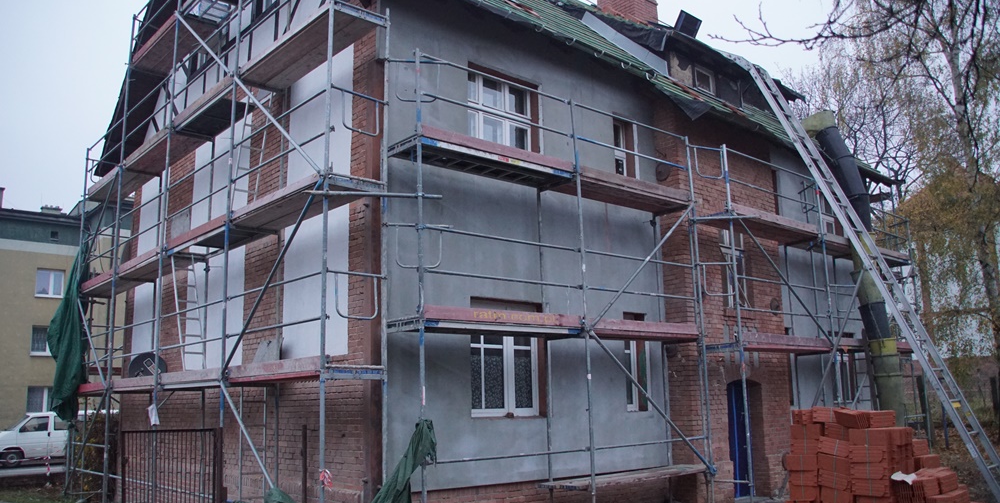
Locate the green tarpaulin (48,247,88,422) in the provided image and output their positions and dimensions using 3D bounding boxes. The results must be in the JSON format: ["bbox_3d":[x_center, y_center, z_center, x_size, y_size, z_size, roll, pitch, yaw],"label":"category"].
[{"bbox_3d":[-8.927,1.694,15.500,0.680,3.550,0.500,7,-14,-41],"label":"green tarpaulin"}]

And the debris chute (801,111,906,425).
[{"bbox_3d":[6.660,0.530,13.850,0.950,6.200,0.750,-15,-9,33],"label":"debris chute"}]

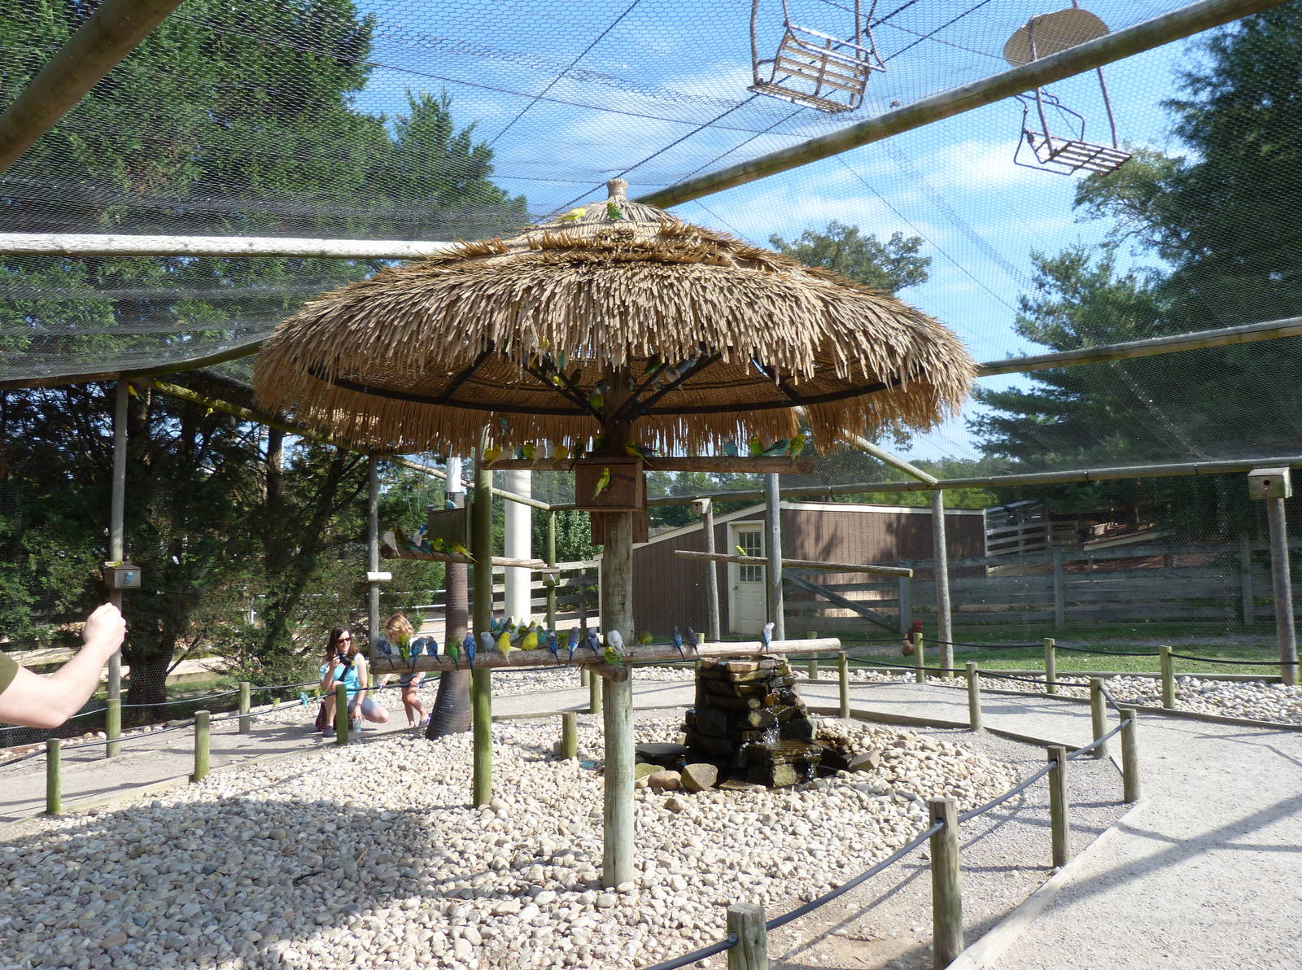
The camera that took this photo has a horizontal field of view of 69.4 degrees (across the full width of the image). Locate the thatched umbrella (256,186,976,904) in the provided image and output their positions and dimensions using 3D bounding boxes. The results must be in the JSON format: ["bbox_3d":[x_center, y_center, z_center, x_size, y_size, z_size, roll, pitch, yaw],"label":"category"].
[{"bbox_3d":[-0.197,0.183,4.730,3.362,3.524,3.362,-1,-5,-2],"label":"thatched umbrella"}]

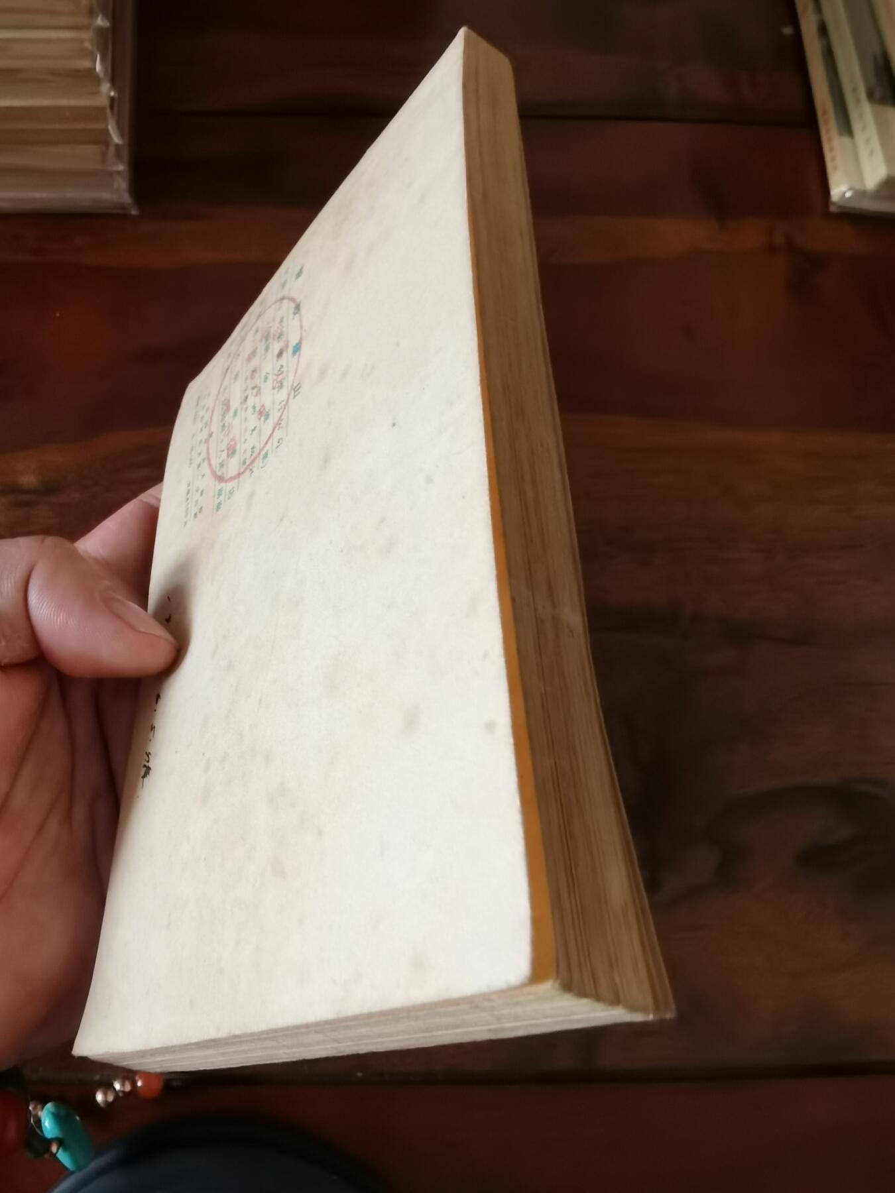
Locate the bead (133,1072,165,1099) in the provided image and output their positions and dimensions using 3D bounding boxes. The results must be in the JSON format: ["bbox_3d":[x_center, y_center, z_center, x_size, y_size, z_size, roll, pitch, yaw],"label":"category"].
[{"bbox_3d":[-0.080,0.131,0.250,0.007,0.007,0.007,0,49,0],"label":"bead"}]

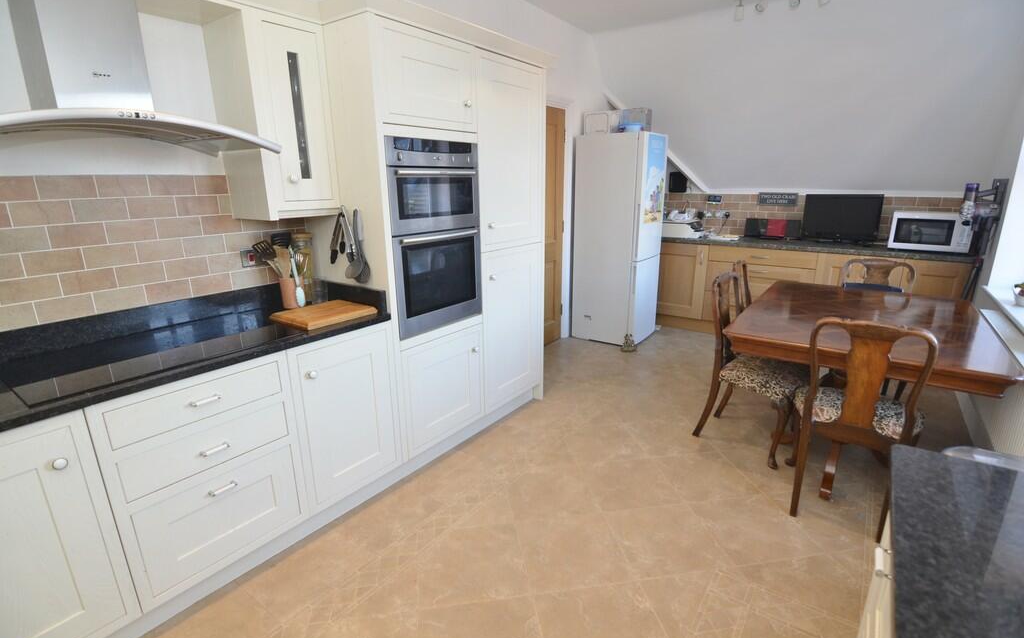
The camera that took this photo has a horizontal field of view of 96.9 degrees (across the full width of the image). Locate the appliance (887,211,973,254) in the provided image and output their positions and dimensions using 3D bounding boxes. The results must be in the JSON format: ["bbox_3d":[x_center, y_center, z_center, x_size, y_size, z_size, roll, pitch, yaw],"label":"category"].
[{"bbox_3d":[3.413,-0.725,3.710,0.478,0.290,0.360,12,20,37],"label":"appliance"}]

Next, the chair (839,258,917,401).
[{"bbox_3d":[2.392,0.105,3.073,0.500,0.960,0.540,12,20,37],"label":"chair"}]

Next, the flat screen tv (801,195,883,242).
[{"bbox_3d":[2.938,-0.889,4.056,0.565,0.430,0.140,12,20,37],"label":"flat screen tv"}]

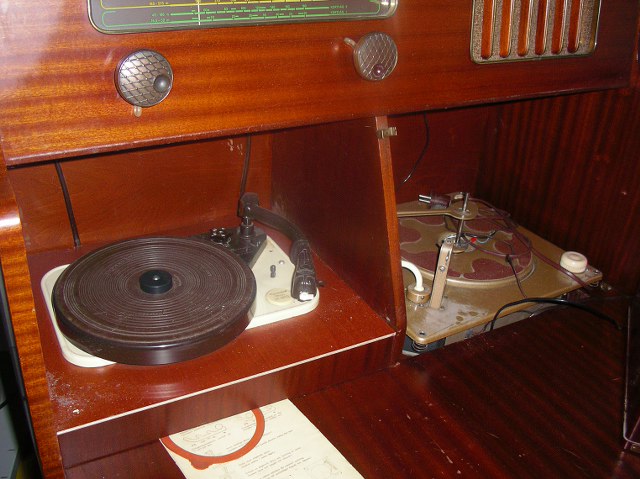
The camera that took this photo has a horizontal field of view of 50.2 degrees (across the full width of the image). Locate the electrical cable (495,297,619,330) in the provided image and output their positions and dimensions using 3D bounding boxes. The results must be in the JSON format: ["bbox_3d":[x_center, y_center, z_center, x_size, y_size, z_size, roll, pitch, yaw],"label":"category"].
[{"bbox_3d":[0.339,0.107,0.986,0.204,0.038,0.047,0,30,-11],"label":"electrical cable"}]

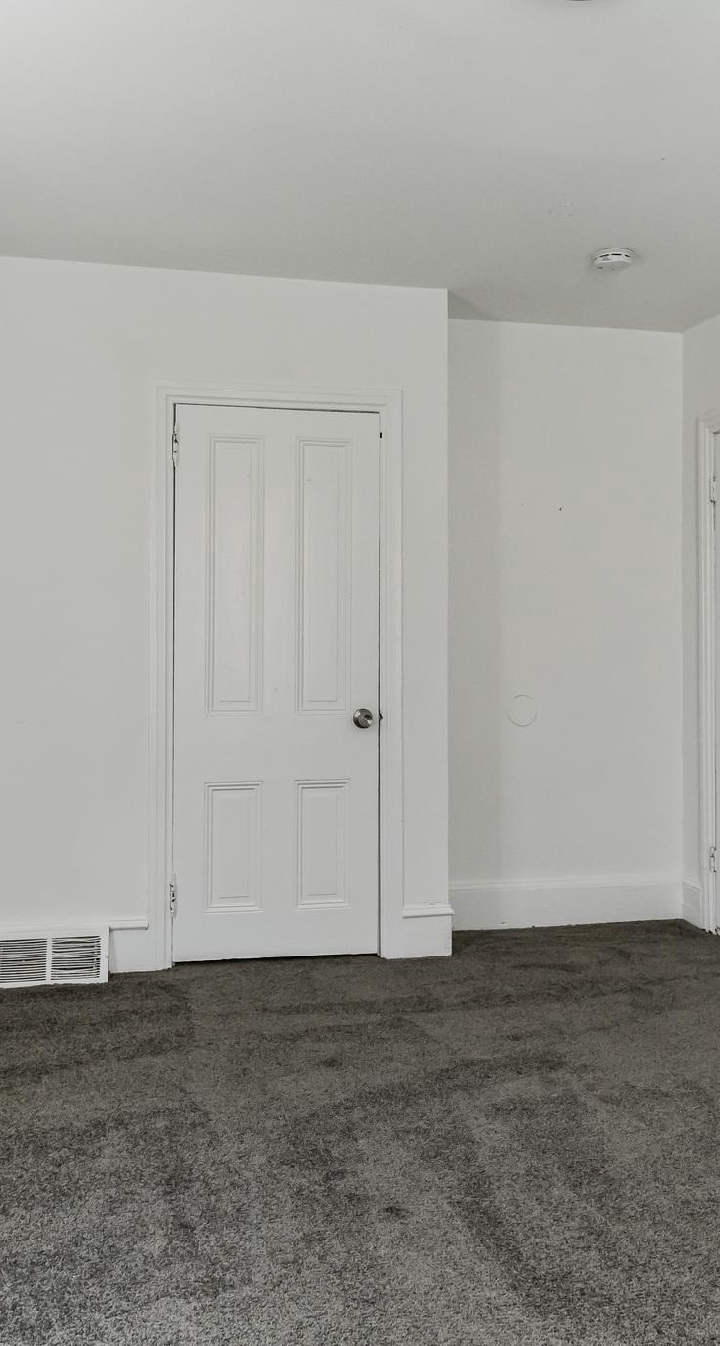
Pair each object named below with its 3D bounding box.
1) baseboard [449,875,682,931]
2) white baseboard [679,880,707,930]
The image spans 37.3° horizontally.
[{"bbox_3d":[0.834,0.973,4.520,1.130,0.208,0.033,0,1,-12],"label":"baseboard"},{"bbox_3d":[1.403,0.971,4.511,0.030,0.197,0.241,0,1,-12],"label":"white baseboard"}]

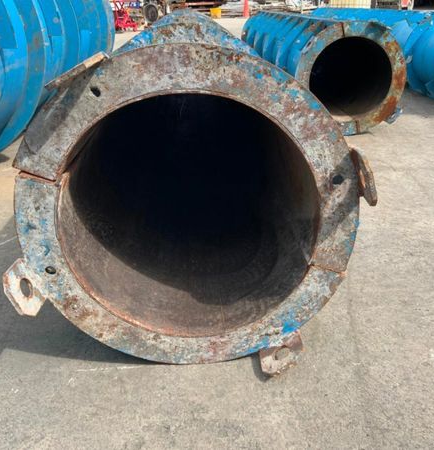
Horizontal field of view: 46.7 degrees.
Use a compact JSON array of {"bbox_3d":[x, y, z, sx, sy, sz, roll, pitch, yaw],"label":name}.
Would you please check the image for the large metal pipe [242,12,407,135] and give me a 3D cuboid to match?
[{"bbox_3d":[0.971,-2.230,6.430,0.878,0.878,5.429,0,24,-2],"label":"large metal pipe"}]

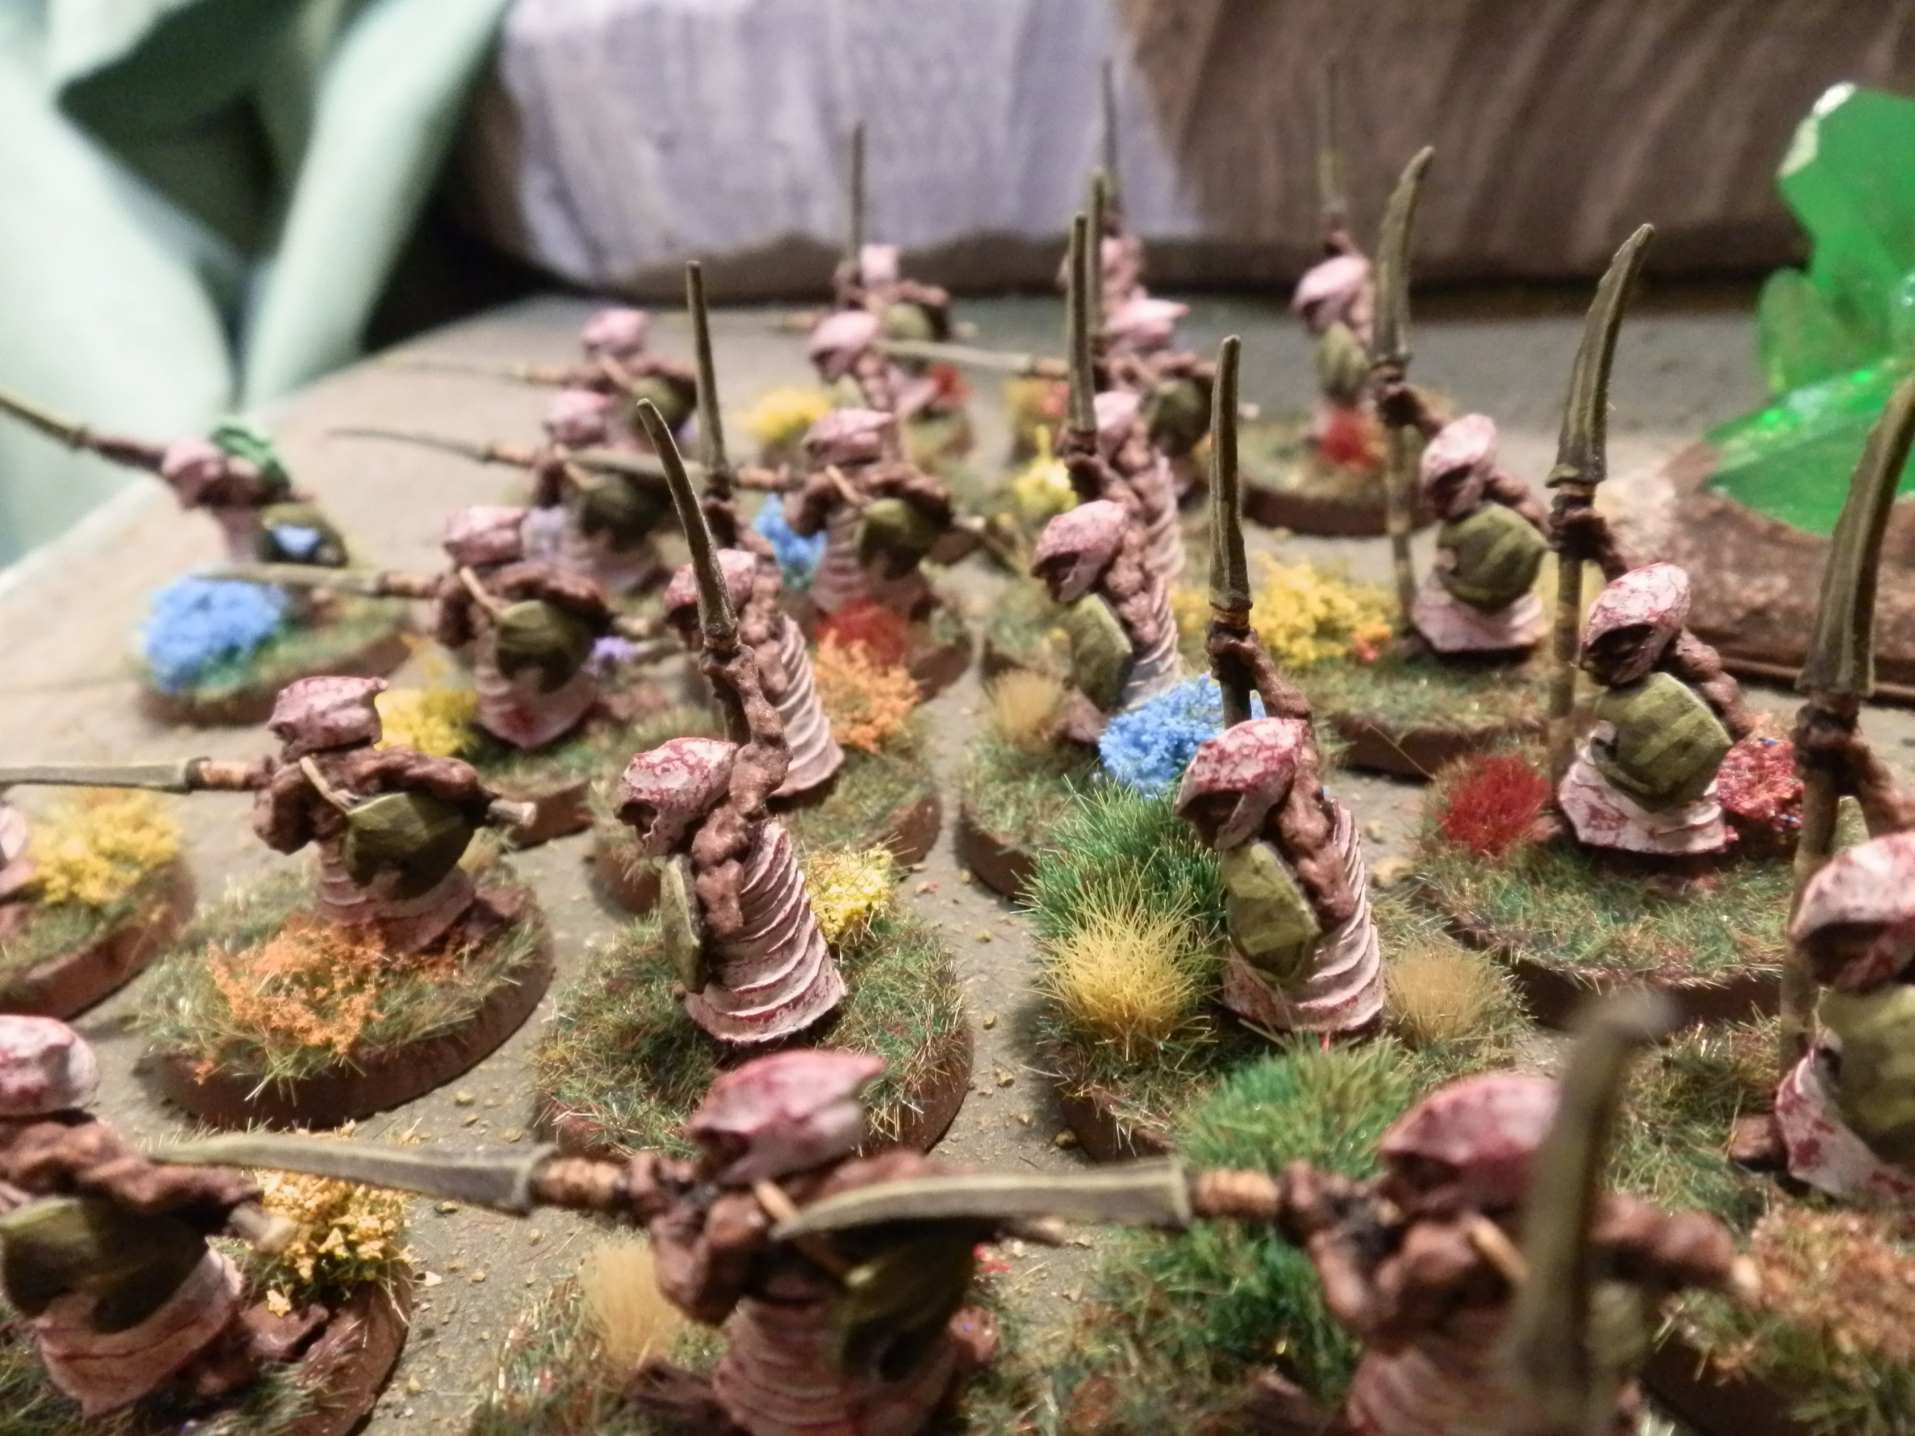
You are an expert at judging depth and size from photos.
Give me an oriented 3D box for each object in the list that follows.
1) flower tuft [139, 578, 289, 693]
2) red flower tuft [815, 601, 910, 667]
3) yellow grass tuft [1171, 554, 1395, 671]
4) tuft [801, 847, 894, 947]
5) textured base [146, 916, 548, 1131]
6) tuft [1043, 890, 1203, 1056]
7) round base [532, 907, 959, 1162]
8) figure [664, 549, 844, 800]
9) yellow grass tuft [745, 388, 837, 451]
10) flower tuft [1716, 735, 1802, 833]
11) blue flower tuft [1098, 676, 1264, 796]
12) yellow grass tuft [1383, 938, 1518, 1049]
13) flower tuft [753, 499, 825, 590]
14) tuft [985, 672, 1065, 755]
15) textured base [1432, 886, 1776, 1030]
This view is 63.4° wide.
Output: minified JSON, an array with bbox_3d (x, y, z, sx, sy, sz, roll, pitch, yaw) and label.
[{"bbox_3d":[-0.061,-0.007,0.127,0.012,0.007,0.011,-7,31,0],"label":"flower tuft"},{"bbox_3d":[-0.008,-0.008,0.130,0.008,0.005,0.008,-7,30,-3],"label":"red flower tuft"},{"bbox_3d":[0.027,-0.009,0.126,0.017,0.007,0.011,2,30,12],"label":"yellow grass tuft"},{"bbox_3d":[-0.007,0.010,0.091,0.006,0.005,0.006,-7,31,0],"label":"tuft"},{"bbox_3d":[-0.039,0.016,0.100,0.025,0.005,0.025,-19,32,-23],"label":"textured base"},{"bbox_3d":[0.009,0.014,0.086,0.009,0.007,0.009,-2,30,6],"label":"tuft"},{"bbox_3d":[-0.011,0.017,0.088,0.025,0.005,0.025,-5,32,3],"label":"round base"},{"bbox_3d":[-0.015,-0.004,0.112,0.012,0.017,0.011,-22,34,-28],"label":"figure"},{"bbox_3d":[-0.017,-0.031,0.160,0.009,0.005,0.009,-7,31,0],"label":"yellow grass tuft"},{"bbox_3d":[0.047,0.004,0.091,0.006,0.005,0.006,-7,31,0],"label":"flower tuft"},{"bbox_3d":[0.016,0.000,0.112,0.012,0.006,0.011,0,30,8],"label":"blue flower tuft"},{"bbox_3d":[0.025,0.014,0.079,0.007,0.005,0.007,-7,31,0],"label":"yellow grass tuft"},{"bbox_3d":[-0.014,-0.015,0.133,0.009,0.006,0.009,-7,31,0],"label":"flower tuft"},{"bbox_3d":[0.005,-0.001,0.115,0.006,0.006,0.006,-4,30,3],"label":"tuft"},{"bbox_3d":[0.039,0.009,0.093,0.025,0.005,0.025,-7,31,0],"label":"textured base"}]

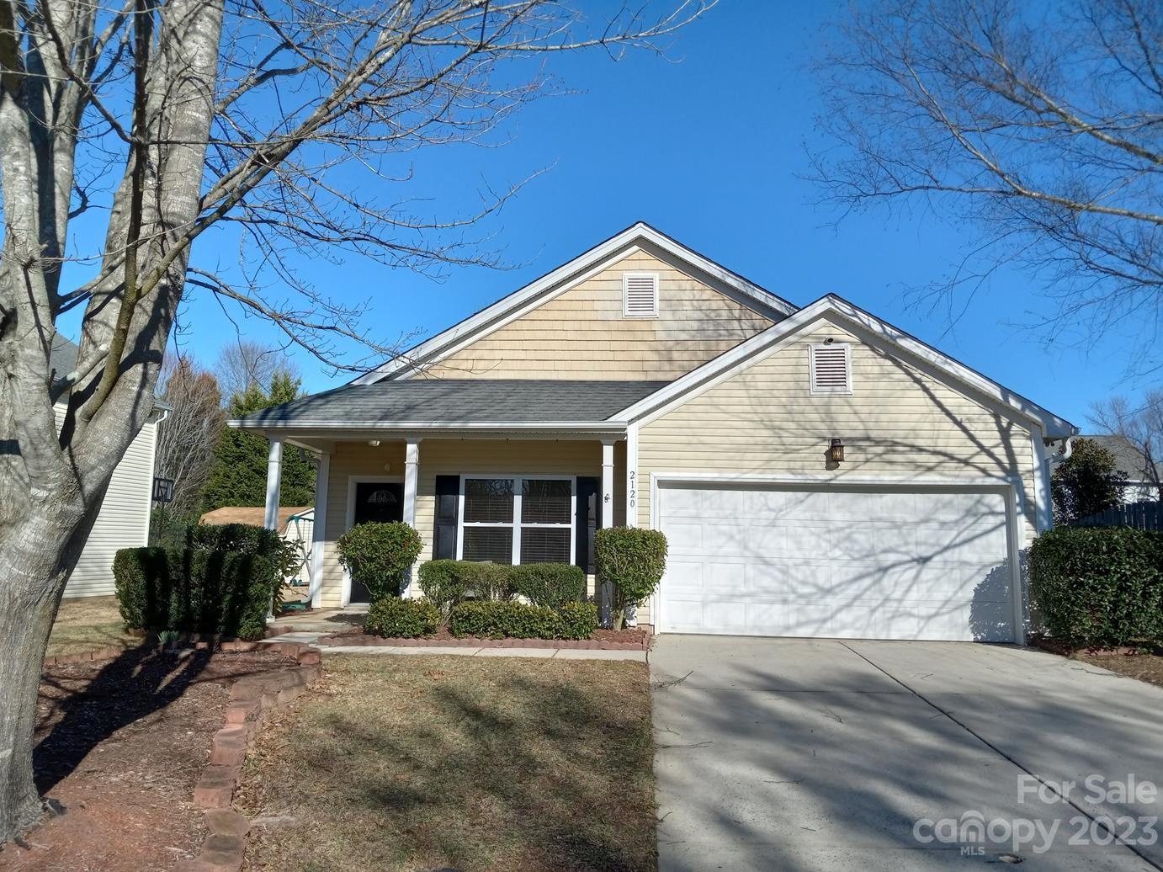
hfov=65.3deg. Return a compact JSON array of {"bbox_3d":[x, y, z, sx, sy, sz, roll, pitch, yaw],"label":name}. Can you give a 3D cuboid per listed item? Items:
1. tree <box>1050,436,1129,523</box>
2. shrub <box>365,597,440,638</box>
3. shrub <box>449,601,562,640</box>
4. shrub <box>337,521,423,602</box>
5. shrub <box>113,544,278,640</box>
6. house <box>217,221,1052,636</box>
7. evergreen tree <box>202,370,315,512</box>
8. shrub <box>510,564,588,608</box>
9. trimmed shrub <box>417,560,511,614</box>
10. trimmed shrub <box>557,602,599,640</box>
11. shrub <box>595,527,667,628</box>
[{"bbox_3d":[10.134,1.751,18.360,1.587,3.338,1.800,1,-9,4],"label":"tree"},{"bbox_3d":[-2.319,2.329,11.776,0.980,0.500,0.820,1,-7,4],"label":"shrub"},{"bbox_3d":[-0.982,2.354,11.687,1.430,0.480,0.780,1,-7,4],"label":"shrub"},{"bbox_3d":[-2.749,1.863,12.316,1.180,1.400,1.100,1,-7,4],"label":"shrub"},{"bbox_3d":[-5.061,2.044,12.067,1.942,1.156,1.000,1,-9,4],"label":"shrub"},{"bbox_3d":[1.217,0.485,18.874,11.800,6.550,12.500,1,-9,4],"label":"house"},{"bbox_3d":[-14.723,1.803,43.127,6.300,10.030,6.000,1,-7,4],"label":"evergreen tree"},{"bbox_3d":[-0.458,2.109,12.223,1.047,0.777,0.850,1,-9,4],"label":"shrub"},{"bbox_3d":[-1.590,2.108,12.244,1.278,0.842,0.900,1,-9,4],"label":"trimmed shrub"},{"bbox_3d":[-0.069,2.359,11.650,0.600,0.458,0.600,1,-9,4],"label":"trimmed shrub"},{"bbox_3d":[0.662,1.912,12.032,0.950,1.351,0.950,1,-9,4],"label":"shrub"}]

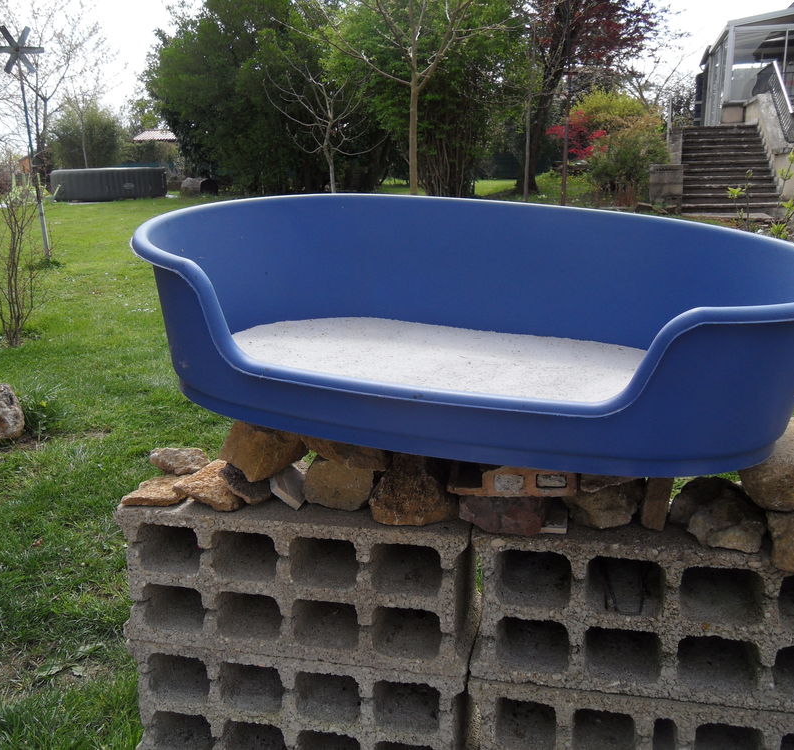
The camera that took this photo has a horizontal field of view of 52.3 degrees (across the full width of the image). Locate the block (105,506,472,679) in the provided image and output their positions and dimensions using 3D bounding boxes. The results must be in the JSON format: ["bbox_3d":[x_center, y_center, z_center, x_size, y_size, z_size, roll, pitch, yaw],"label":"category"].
[{"bbox_3d":[-0.133,0.278,1.218,0.497,0.203,0.200,3,14,9],"label":"block"}]

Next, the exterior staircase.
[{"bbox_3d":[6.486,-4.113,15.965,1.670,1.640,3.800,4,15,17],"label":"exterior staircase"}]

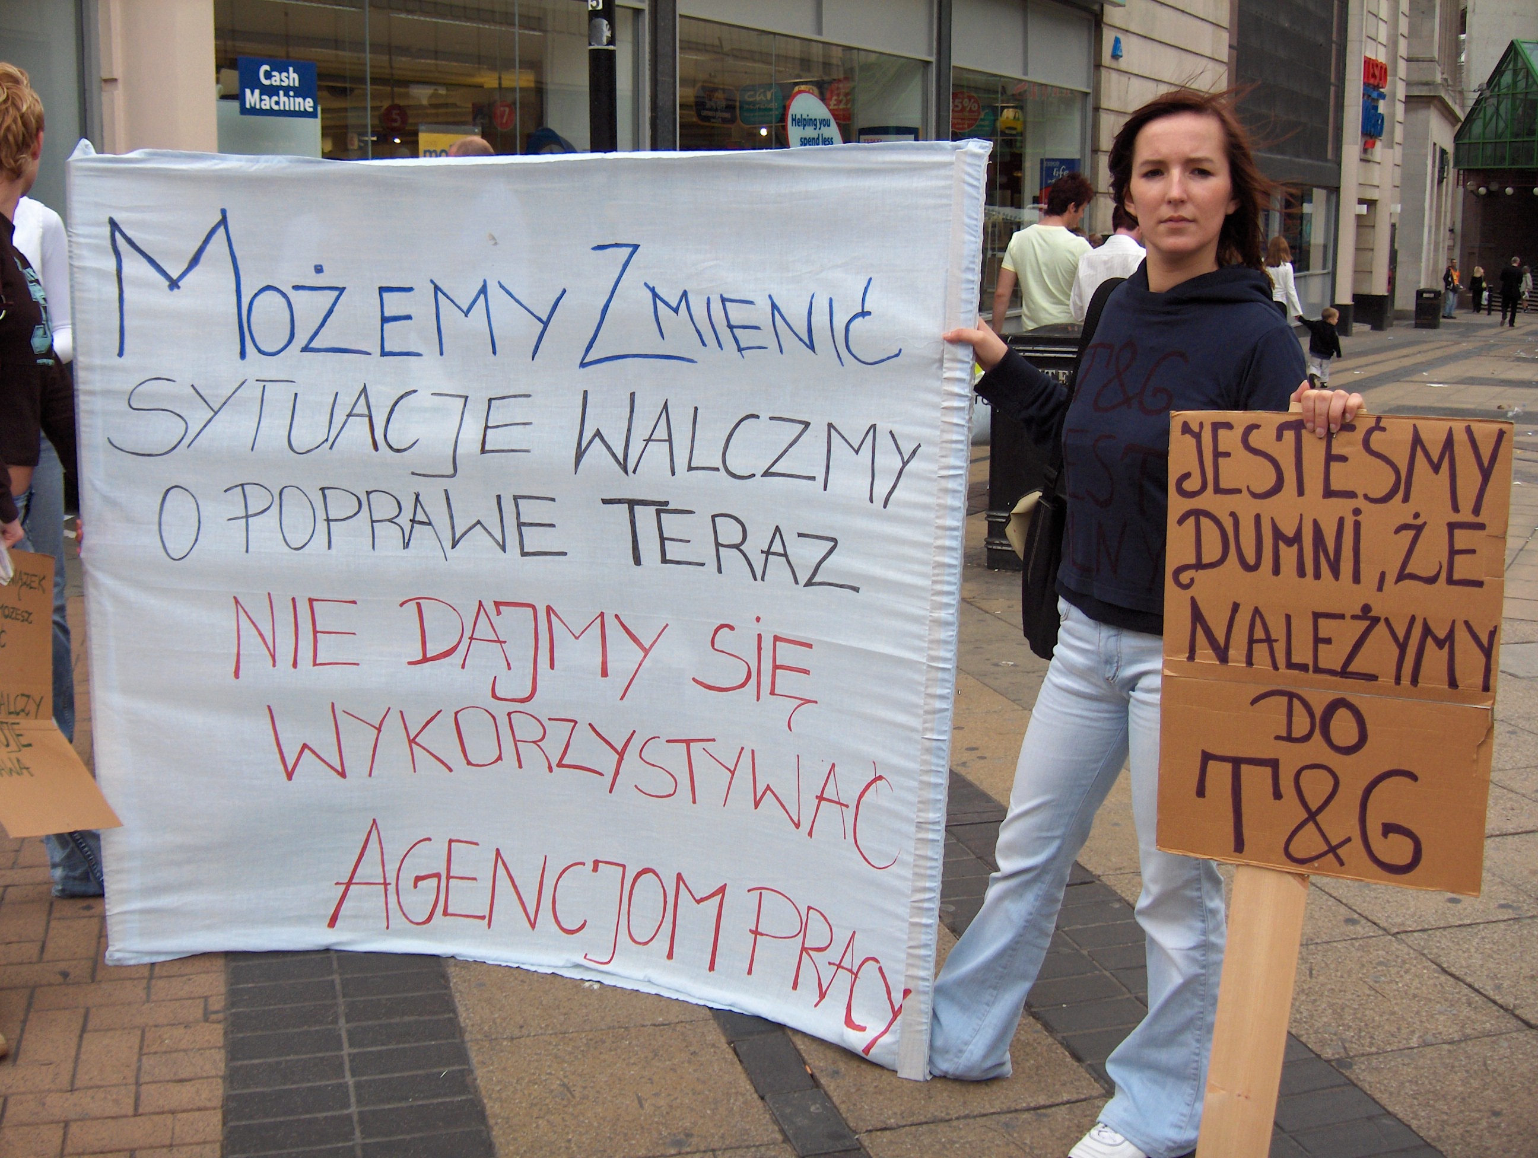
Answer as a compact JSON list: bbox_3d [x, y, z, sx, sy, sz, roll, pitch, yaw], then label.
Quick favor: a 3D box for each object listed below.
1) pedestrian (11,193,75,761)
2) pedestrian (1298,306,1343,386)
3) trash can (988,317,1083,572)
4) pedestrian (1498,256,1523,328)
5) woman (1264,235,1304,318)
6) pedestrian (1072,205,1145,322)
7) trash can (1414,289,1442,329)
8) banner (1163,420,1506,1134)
[{"bbox_3d":[-1.538,-0.112,3.420,0.470,1.690,0.320,7,13,30],"label":"pedestrian"},{"bbox_3d":[6.070,-2.563,19.100,0.420,0.880,0.300,9,14,36],"label":"pedestrian"},{"bbox_3d":[1.277,-0.574,7.450,0.530,1.040,0.530,5,13,24],"label":"trash can"},{"bbox_3d":[18.795,-7.282,44.000,0.560,1.770,0.420,5,12,20],"label":"pedestrian"},{"bbox_3d":[5.555,-2.896,18.900,0.500,1.650,0.360,6,13,27],"label":"woman"},{"bbox_3d":[1.733,-1.048,8.500,0.500,1.740,0.360,5,13,24],"label":"pedestrian"},{"bbox_3d":[16.329,-6.692,43.000,0.600,0.980,0.580,5,12,22],"label":"trash can"},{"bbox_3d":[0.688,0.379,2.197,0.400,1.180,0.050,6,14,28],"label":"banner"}]

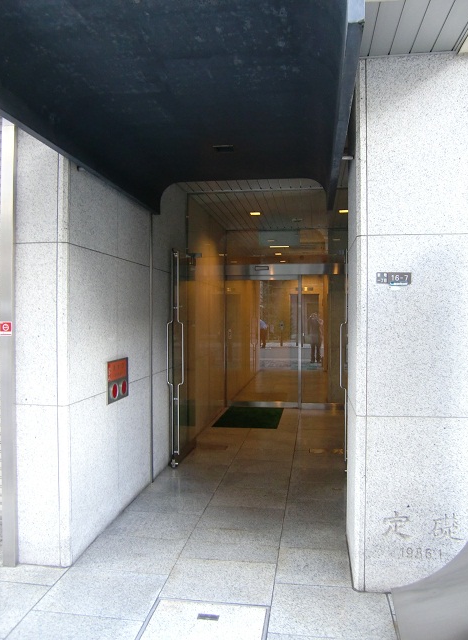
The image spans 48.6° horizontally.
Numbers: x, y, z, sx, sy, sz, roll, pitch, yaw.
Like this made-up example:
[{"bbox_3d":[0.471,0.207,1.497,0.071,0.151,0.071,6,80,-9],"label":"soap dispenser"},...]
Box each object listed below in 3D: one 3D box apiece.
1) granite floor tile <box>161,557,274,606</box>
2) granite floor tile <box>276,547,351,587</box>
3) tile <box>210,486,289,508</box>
[{"bbox_3d":[-0.073,1.470,2.901,0.606,0.025,0.452,0,0,9],"label":"granite floor tile"},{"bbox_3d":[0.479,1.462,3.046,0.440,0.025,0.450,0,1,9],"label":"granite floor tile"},{"bbox_3d":[0.129,1.450,4.200,0.600,0.025,0.450,0,1,9],"label":"tile"}]

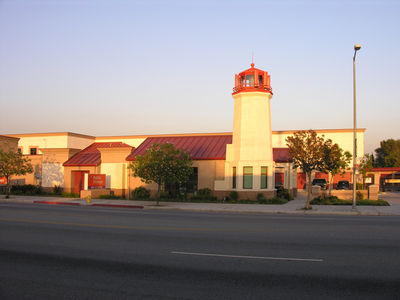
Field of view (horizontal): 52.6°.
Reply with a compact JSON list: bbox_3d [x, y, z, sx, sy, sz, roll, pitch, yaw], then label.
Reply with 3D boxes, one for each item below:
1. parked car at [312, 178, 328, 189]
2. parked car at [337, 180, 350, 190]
[{"bbox_3d":[15.042,4.482,50.442,1.900,1.700,4.800,-1,-4,19],"label":"parked car"},{"bbox_3d":[17.940,4.657,50.450,1.800,1.450,4.600,-1,-4,19],"label":"parked car"}]

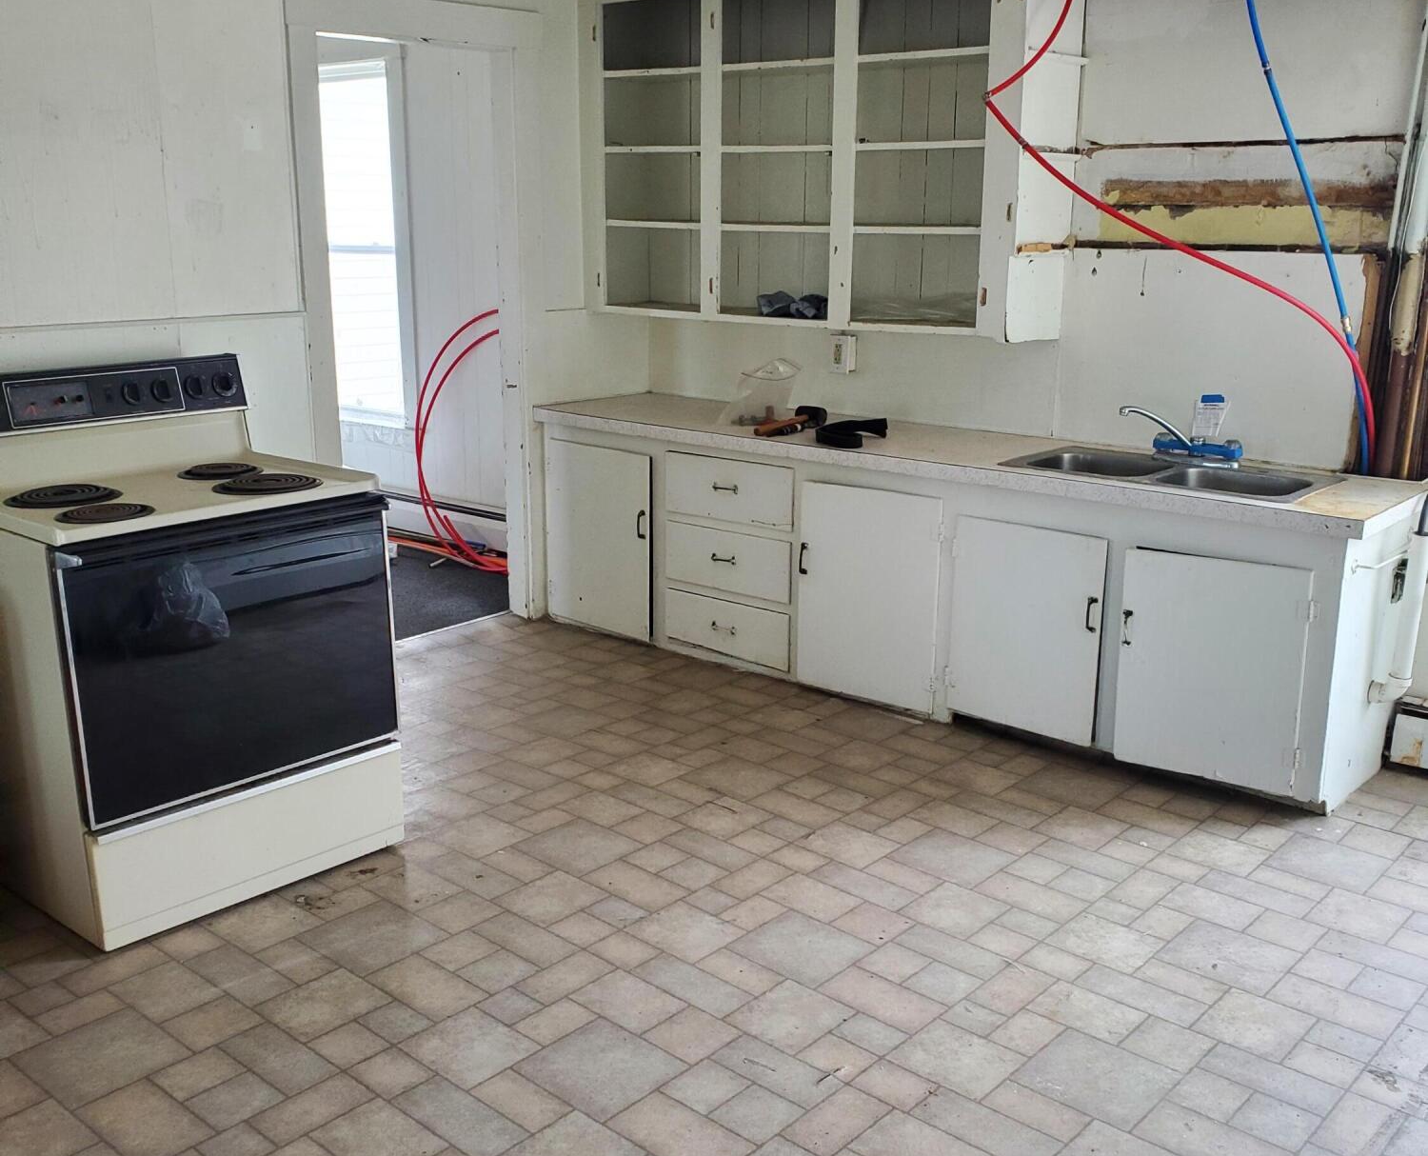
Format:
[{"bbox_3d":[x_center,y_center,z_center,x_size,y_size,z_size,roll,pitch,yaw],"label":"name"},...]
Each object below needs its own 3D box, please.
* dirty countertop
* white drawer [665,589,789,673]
[{"bbox_3d":[0.653,-0.424,4.650,2.942,0.051,0.620,12,19,38],"label":"dirty countertop"},{"bbox_3d":[0.148,0.140,5.056,0.544,0.192,0.360,12,19,38],"label":"white drawer"}]

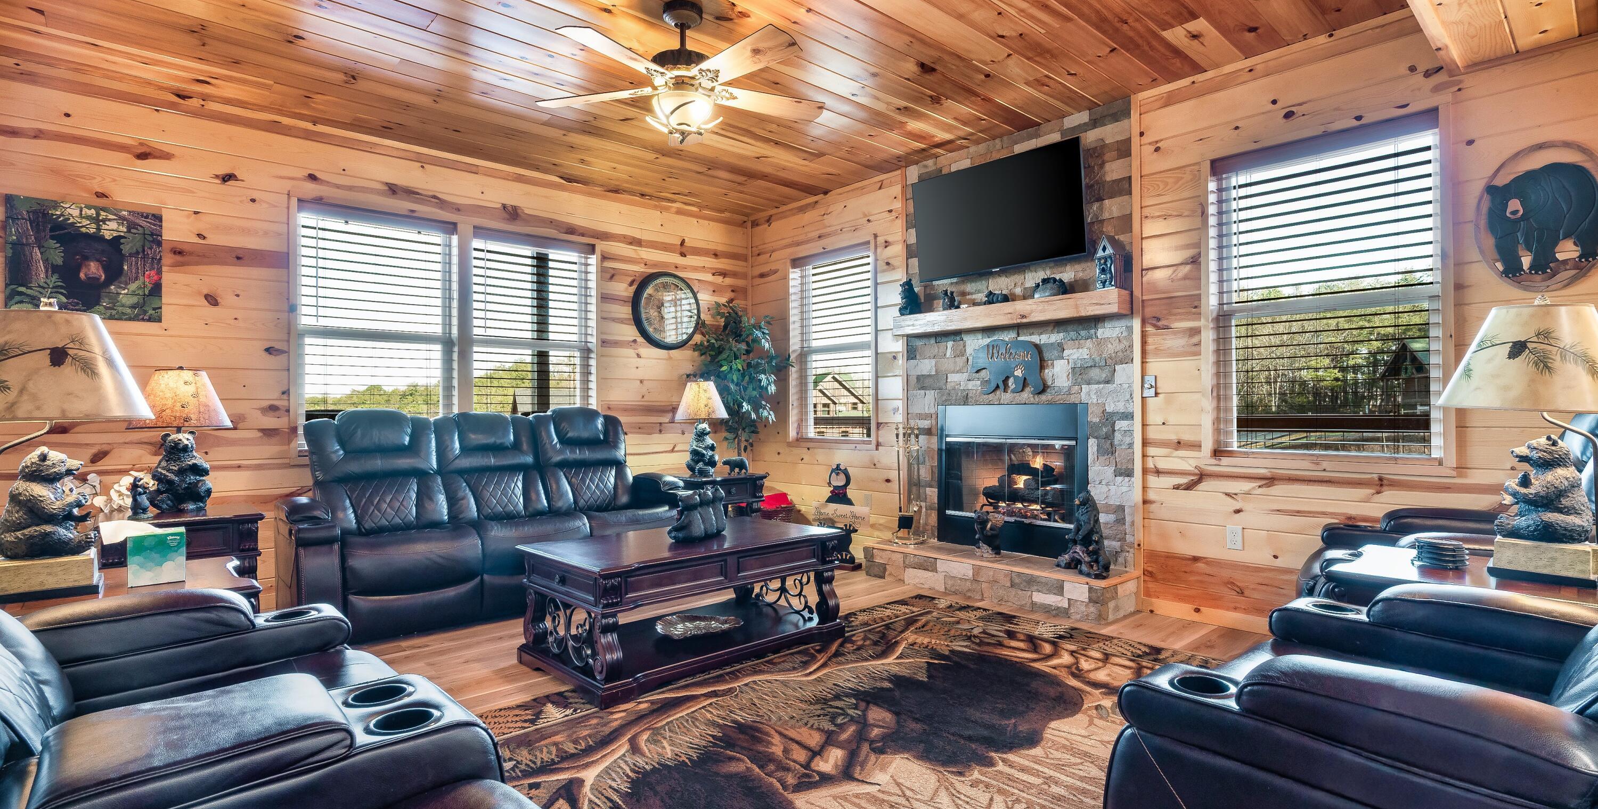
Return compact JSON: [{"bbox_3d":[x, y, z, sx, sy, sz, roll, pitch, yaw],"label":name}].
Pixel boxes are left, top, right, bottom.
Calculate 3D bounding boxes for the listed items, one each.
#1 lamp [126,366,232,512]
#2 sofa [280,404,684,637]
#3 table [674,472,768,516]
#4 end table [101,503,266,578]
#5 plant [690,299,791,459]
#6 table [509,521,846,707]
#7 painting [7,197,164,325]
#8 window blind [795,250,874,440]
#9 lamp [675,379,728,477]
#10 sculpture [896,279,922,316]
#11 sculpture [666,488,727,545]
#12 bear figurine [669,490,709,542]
[{"bbox_3d":[-3.126,0.173,3.604,0.400,0.726,0.400,-1,-1,38],"label":"lamp"},{"bbox_3d":[-1.777,0.585,4.209,2.070,1.120,0.985,0,-1,-41],"label":"sofa"},{"bbox_3d":[-0.658,0.844,5.391,0.600,0.612,0.620,0,-1,-41],"label":"table"},{"bbox_3d":[-2.986,0.838,3.462,0.580,0.612,0.620,0,-1,-41],"label":"end table"},{"bbox_3d":[-0.472,0.147,5.720,0.800,2.000,0.780,0,-1,0],"label":"plant"},{"bbox_3d":[-0.492,0.880,3.326,1.310,0.498,0.730,0,-1,-42],"label":"table"},{"bbox_3d":[-3.575,-0.721,3.569,0.560,0.572,0.030,0,-1,-41],"label":"painting"},{"bbox_3d":[0.274,-0.458,5.591,0.060,1.490,0.860,0,-1,-44],"label":"window blind"},{"bbox_3d":[-0.721,0.174,5.291,0.390,0.730,0.390,0,-1,0],"label":"lamp"},{"bbox_3d":[0.762,-0.745,4.898,0.160,0.250,0.150,0,-1,-30],"label":"sculpture"},{"bbox_3d":[-0.475,0.510,3.450,0.180,0.240,0.310,-1,-1,28],"label":"sculpture"},{"bbox_3d":[-0.515,0.510,3.330,0.180,0.240,0.130,-1,-1,28],"label":"bear figurine"}]

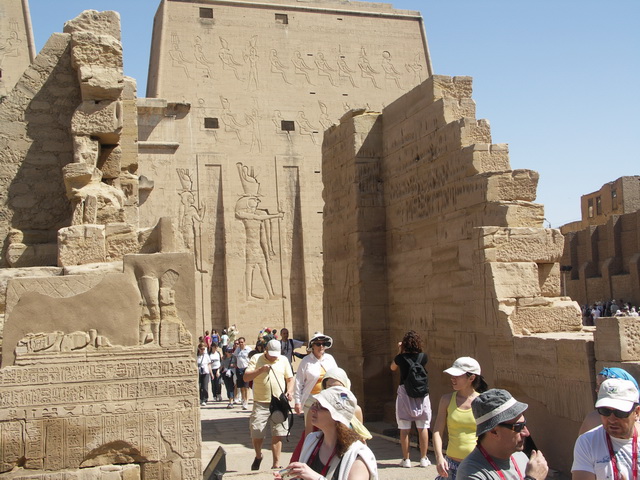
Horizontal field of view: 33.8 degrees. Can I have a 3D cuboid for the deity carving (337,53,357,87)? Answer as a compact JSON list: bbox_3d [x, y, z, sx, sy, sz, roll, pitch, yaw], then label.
[{"bbox_3d":[2.847,-17.416,108.120,2.419,3.774,0.200,0,-8,-22],"label":"deity carving"}]

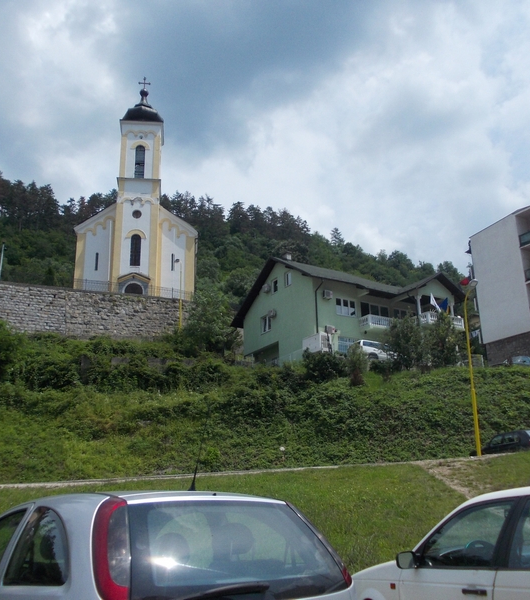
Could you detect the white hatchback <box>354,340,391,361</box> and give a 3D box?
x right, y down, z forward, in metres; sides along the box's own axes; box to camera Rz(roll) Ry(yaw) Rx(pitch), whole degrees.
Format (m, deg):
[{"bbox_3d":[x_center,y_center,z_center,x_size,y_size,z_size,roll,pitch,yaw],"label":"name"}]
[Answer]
[{"bbox_3d":[8.337,3.714,45.416,4.150,1.500,1.700,13,-23,-24],"label":"white hatchback"}]

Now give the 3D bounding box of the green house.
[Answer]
[{"bbox_3d":[7.039,2.372,56.715,15.600,10.434,13.000,11,-22,-32],"label":"green house"}]

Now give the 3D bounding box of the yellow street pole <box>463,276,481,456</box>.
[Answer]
[{"bbox_3d":[9.634,2.952,29.259,0.850,8.100,0.300,-12,-23,33],"label":"yellow street pole"}]

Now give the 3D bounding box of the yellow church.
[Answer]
[{"bbox_3d":[-13.610,-7.850,73.089,11.484,25.656,20.000,2,-19,-7],"label":"yellow church"}]

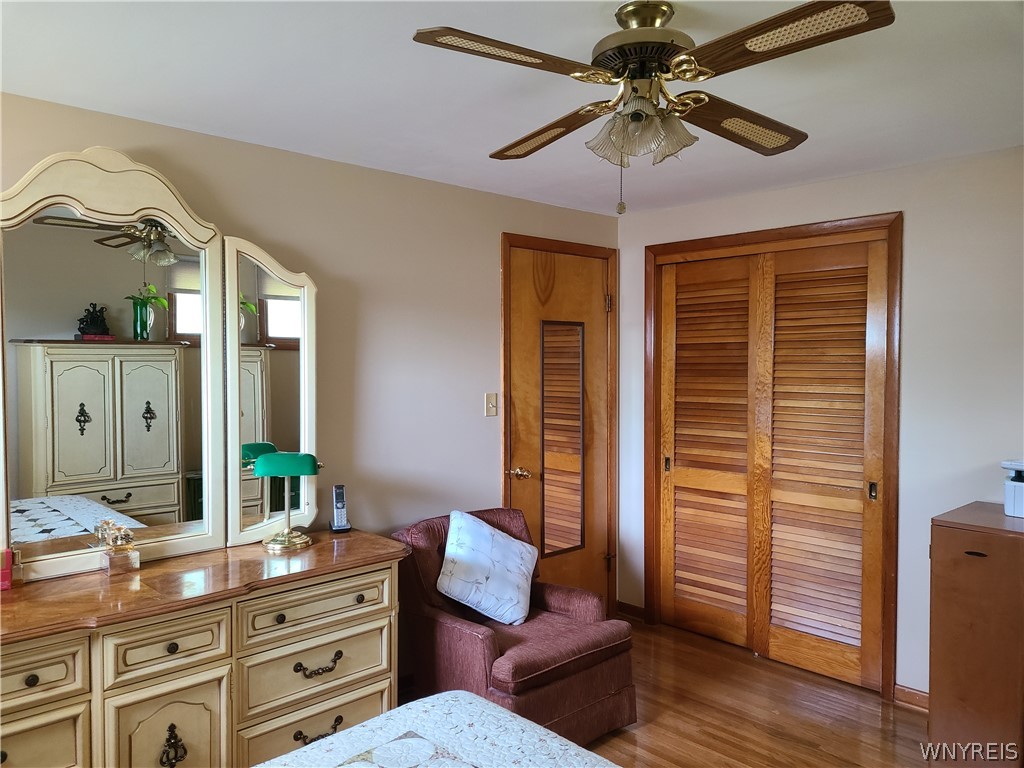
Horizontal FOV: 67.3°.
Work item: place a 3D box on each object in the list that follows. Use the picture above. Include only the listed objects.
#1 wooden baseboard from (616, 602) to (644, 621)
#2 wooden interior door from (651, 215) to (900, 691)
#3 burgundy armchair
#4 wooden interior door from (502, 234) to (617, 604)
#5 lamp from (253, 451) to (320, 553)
[{"bbox_3d":[0.671,1.296,4.379,0.020,0.080,0.190,-2,3,-43],"label":"wooden baseboard"},{"bbox_3d":[1.217,0.310,3.807,0.080,2.090,1.320,-2,3,-43],"label":"wooden interior door"},{"bbox_3d":[-0.023,0.979,3.174,0.710,0.800,0.840,-2,3,-43],"label":"burgundy armchair"},{"bbox_3d":[0.266,0.300,4.109,0.850,2.090,0.060,-2,3,-43],"label":"wooden interior door"},{"bbox_3d":[-0.836,0.421,2.868,0.255,0.345,0.185,-1,2,-13],"label":"lamp"}]

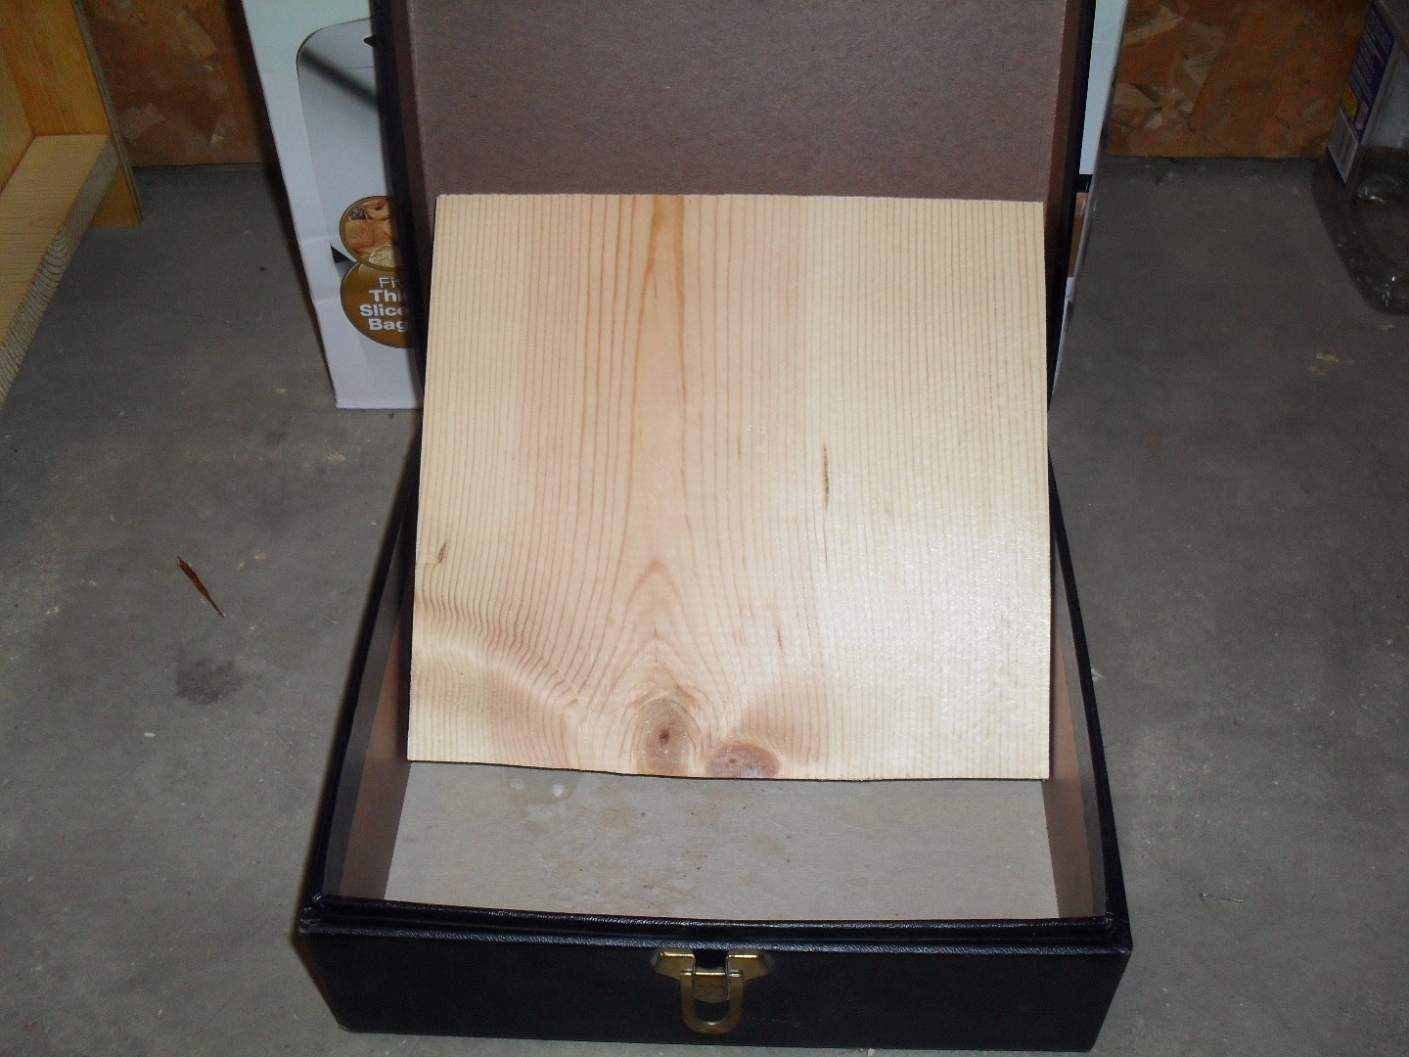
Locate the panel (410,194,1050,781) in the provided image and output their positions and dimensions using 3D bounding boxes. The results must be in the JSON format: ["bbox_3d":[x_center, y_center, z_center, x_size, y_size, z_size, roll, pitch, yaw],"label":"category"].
[{"bbox_3d":[0.013,-0.022,0.650,0.281,0.016,0.260,1,83,2],"label":"panel"}]

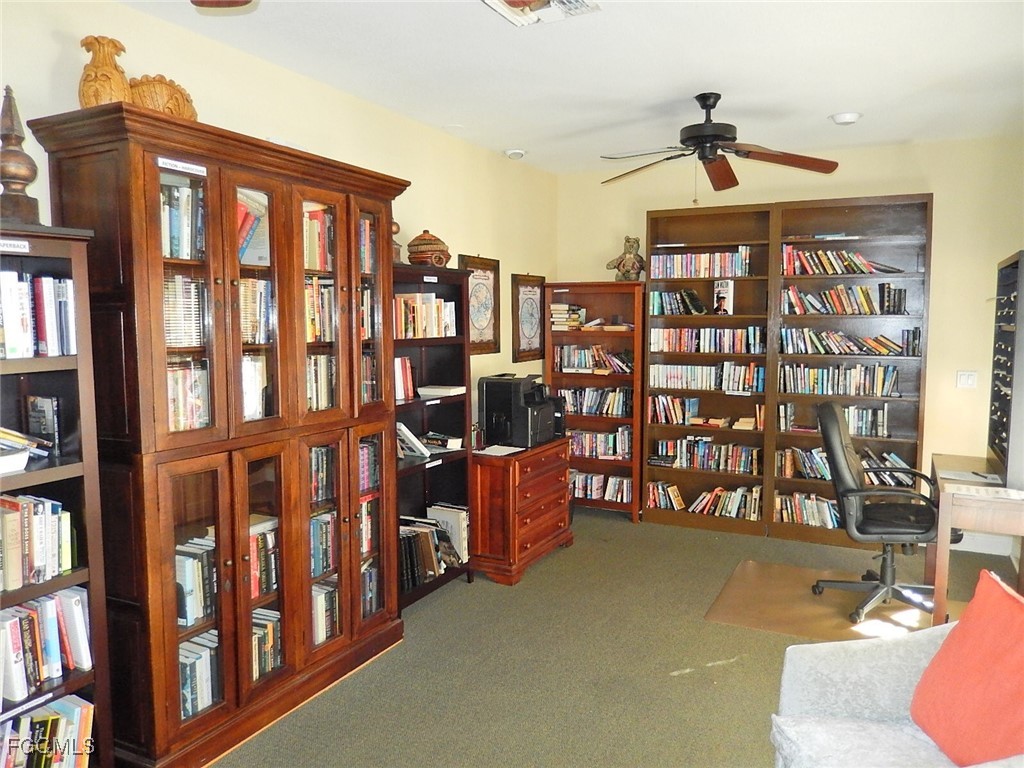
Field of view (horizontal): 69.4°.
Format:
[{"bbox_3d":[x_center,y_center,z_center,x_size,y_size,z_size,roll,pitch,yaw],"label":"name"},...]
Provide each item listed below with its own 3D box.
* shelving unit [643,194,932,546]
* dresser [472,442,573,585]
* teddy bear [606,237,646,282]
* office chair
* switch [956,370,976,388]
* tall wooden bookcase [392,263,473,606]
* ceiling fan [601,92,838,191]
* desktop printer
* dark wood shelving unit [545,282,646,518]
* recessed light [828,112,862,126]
[{"bbox_3d":[1.877,-0.082,5.271,1.832,2.331,0.310,3,6,27],"label":"shelving unit"},{"bbox_3d":[-0.033,0.753,4.753,0.558,0.746,0.868,3,6,27],"label":"dresser"},{"bbox_3d":[0.898,-0.939,5.632,0.350,0.360,0.171,2,5,20],"label":"teddy bear"},{"bbox_3d":[2.038,0.657,4.021,0.759,1.085,0.688,3,6,27],"label":"office chair"},{"bbox_3d":[3.006,-0.026,4.883,0.116,0.113,0.015,3,6,27],"label":"switch"},{"bbox_3d":[-0.552,0.290,3.980,0.344,1.803,0.825,3,6,27],"label":"tall wooden bookcase"},{"bbox_3d":[1.036,-1.356,3.937,1.333,0.338,1.333,3,6,27],"label":"ceiling fan"},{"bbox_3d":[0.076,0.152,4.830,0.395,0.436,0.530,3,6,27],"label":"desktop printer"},{"bbox_3d":[0.680,0.126,5.838,0.817,1.804,0.326,3,6,27],"label":"dark wood shelving unit"},{"bbox_3d":[1.951,-1.534,4.322,0.174,0.046,0.174,3,6,27],"label":"recessed light"}]

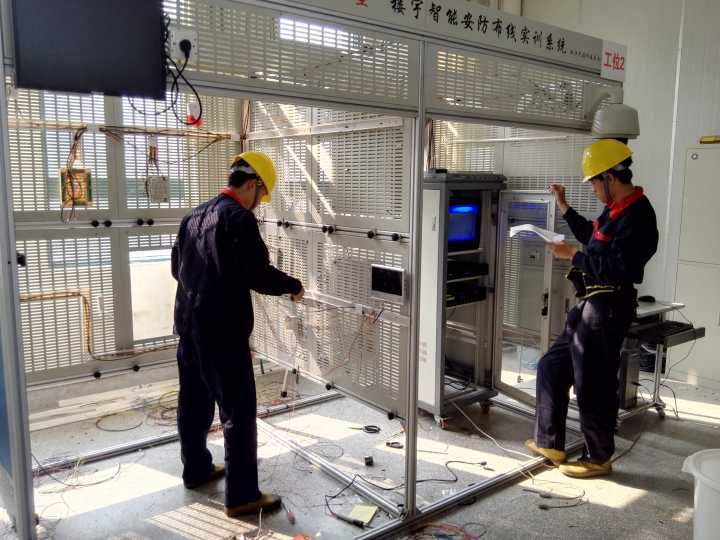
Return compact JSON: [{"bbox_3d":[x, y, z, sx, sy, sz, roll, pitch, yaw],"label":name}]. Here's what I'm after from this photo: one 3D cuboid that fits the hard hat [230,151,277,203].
[{"bbox_3d":[-0.521,-0.459,2.963,0.285,0.160,0.225,45,-17,-29],"label":"hard hat"}]

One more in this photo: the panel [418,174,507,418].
[{"bbox_3d":[0.573,0.177,4.198,0.557,1.625,0.590,-5,10,-37],"label":"panel"}]

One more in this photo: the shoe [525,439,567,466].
[{"bbox_3d":[1.052,1.038,3.420,0.280,0.115,0.105,22,17,25],"label":"shoe"}]

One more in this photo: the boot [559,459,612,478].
[{"bbox_3d":[1.249,1.065,3.316,0.290,0.115,0.105,0,8,-5],"label":"boot"}]

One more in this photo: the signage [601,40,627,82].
[{"bbox_3d":[1.476,-1.213,3.512,0.258,0.208,0.020,-5,10,-37],"label":"signage"}]

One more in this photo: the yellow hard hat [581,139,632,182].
[{"bbox_3d":[1.279,-0.570,3.142,0.290,0.160,0.225,-29,12,-5],"label":"yellow hard hat"}]

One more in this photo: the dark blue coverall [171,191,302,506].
[{"bbox_3d":[-0.602,0.359,3.016,0.630,1.460,0.550,-5,10,-37],"label":"dark blue coverall"}]

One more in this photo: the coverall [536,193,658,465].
[{"bbox_3d":[1.294,0.308,3.317,0.600,1.480,0.530,-2,8,-20],"label":"coverall"}]

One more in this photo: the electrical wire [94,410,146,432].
[{"bbox_3d":[-1.588,0.993,3.998,0.340,0.020,0.370,1,8,0],"label":"electrical wire"}]

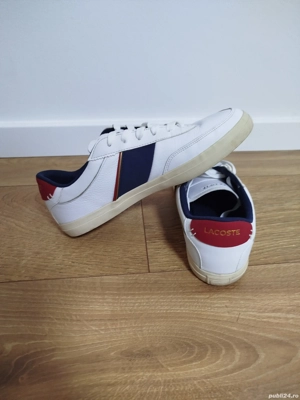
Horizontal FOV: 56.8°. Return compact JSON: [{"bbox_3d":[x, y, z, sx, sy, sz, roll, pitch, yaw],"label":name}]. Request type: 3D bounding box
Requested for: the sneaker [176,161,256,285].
[{"bbox_3d":[0.088,-0.015,0.420,0.106,0.108,0.297,1,29,6],"label":"sneaker"}]

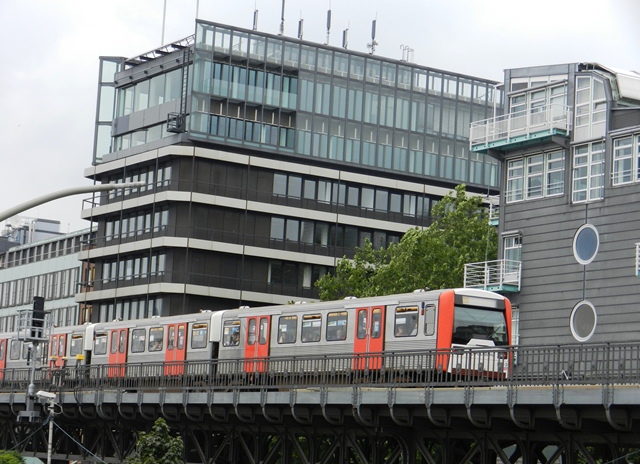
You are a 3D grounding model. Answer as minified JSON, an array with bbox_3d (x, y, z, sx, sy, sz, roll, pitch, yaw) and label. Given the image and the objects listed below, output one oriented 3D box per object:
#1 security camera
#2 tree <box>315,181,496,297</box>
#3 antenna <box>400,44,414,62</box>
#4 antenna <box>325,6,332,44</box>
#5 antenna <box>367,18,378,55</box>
[{"bbox_3d":[-5.202,3.106,32.000,0.360,0.120,0.130,7,-6,16],"label":"security camera"},{"bbox_3d":[5.535,6.662,83.000,11.500,18.000,10.500,2,-7,6],"label":"tree"},{"bbox_3d":[6.865,-14.005,132.004,0.800,1.250,0.700,8,-9,-31],"label":"antenna"},{"bbox_3d":[0.663,-15.646,128.222,0.360,2.750,0.360,3,-7,0],"label":"antenna"},{"bbox_3d":[4.066,-15.062,130.296,0.750,2.650,0.500,0,-8,21],"label":"antenna"}]

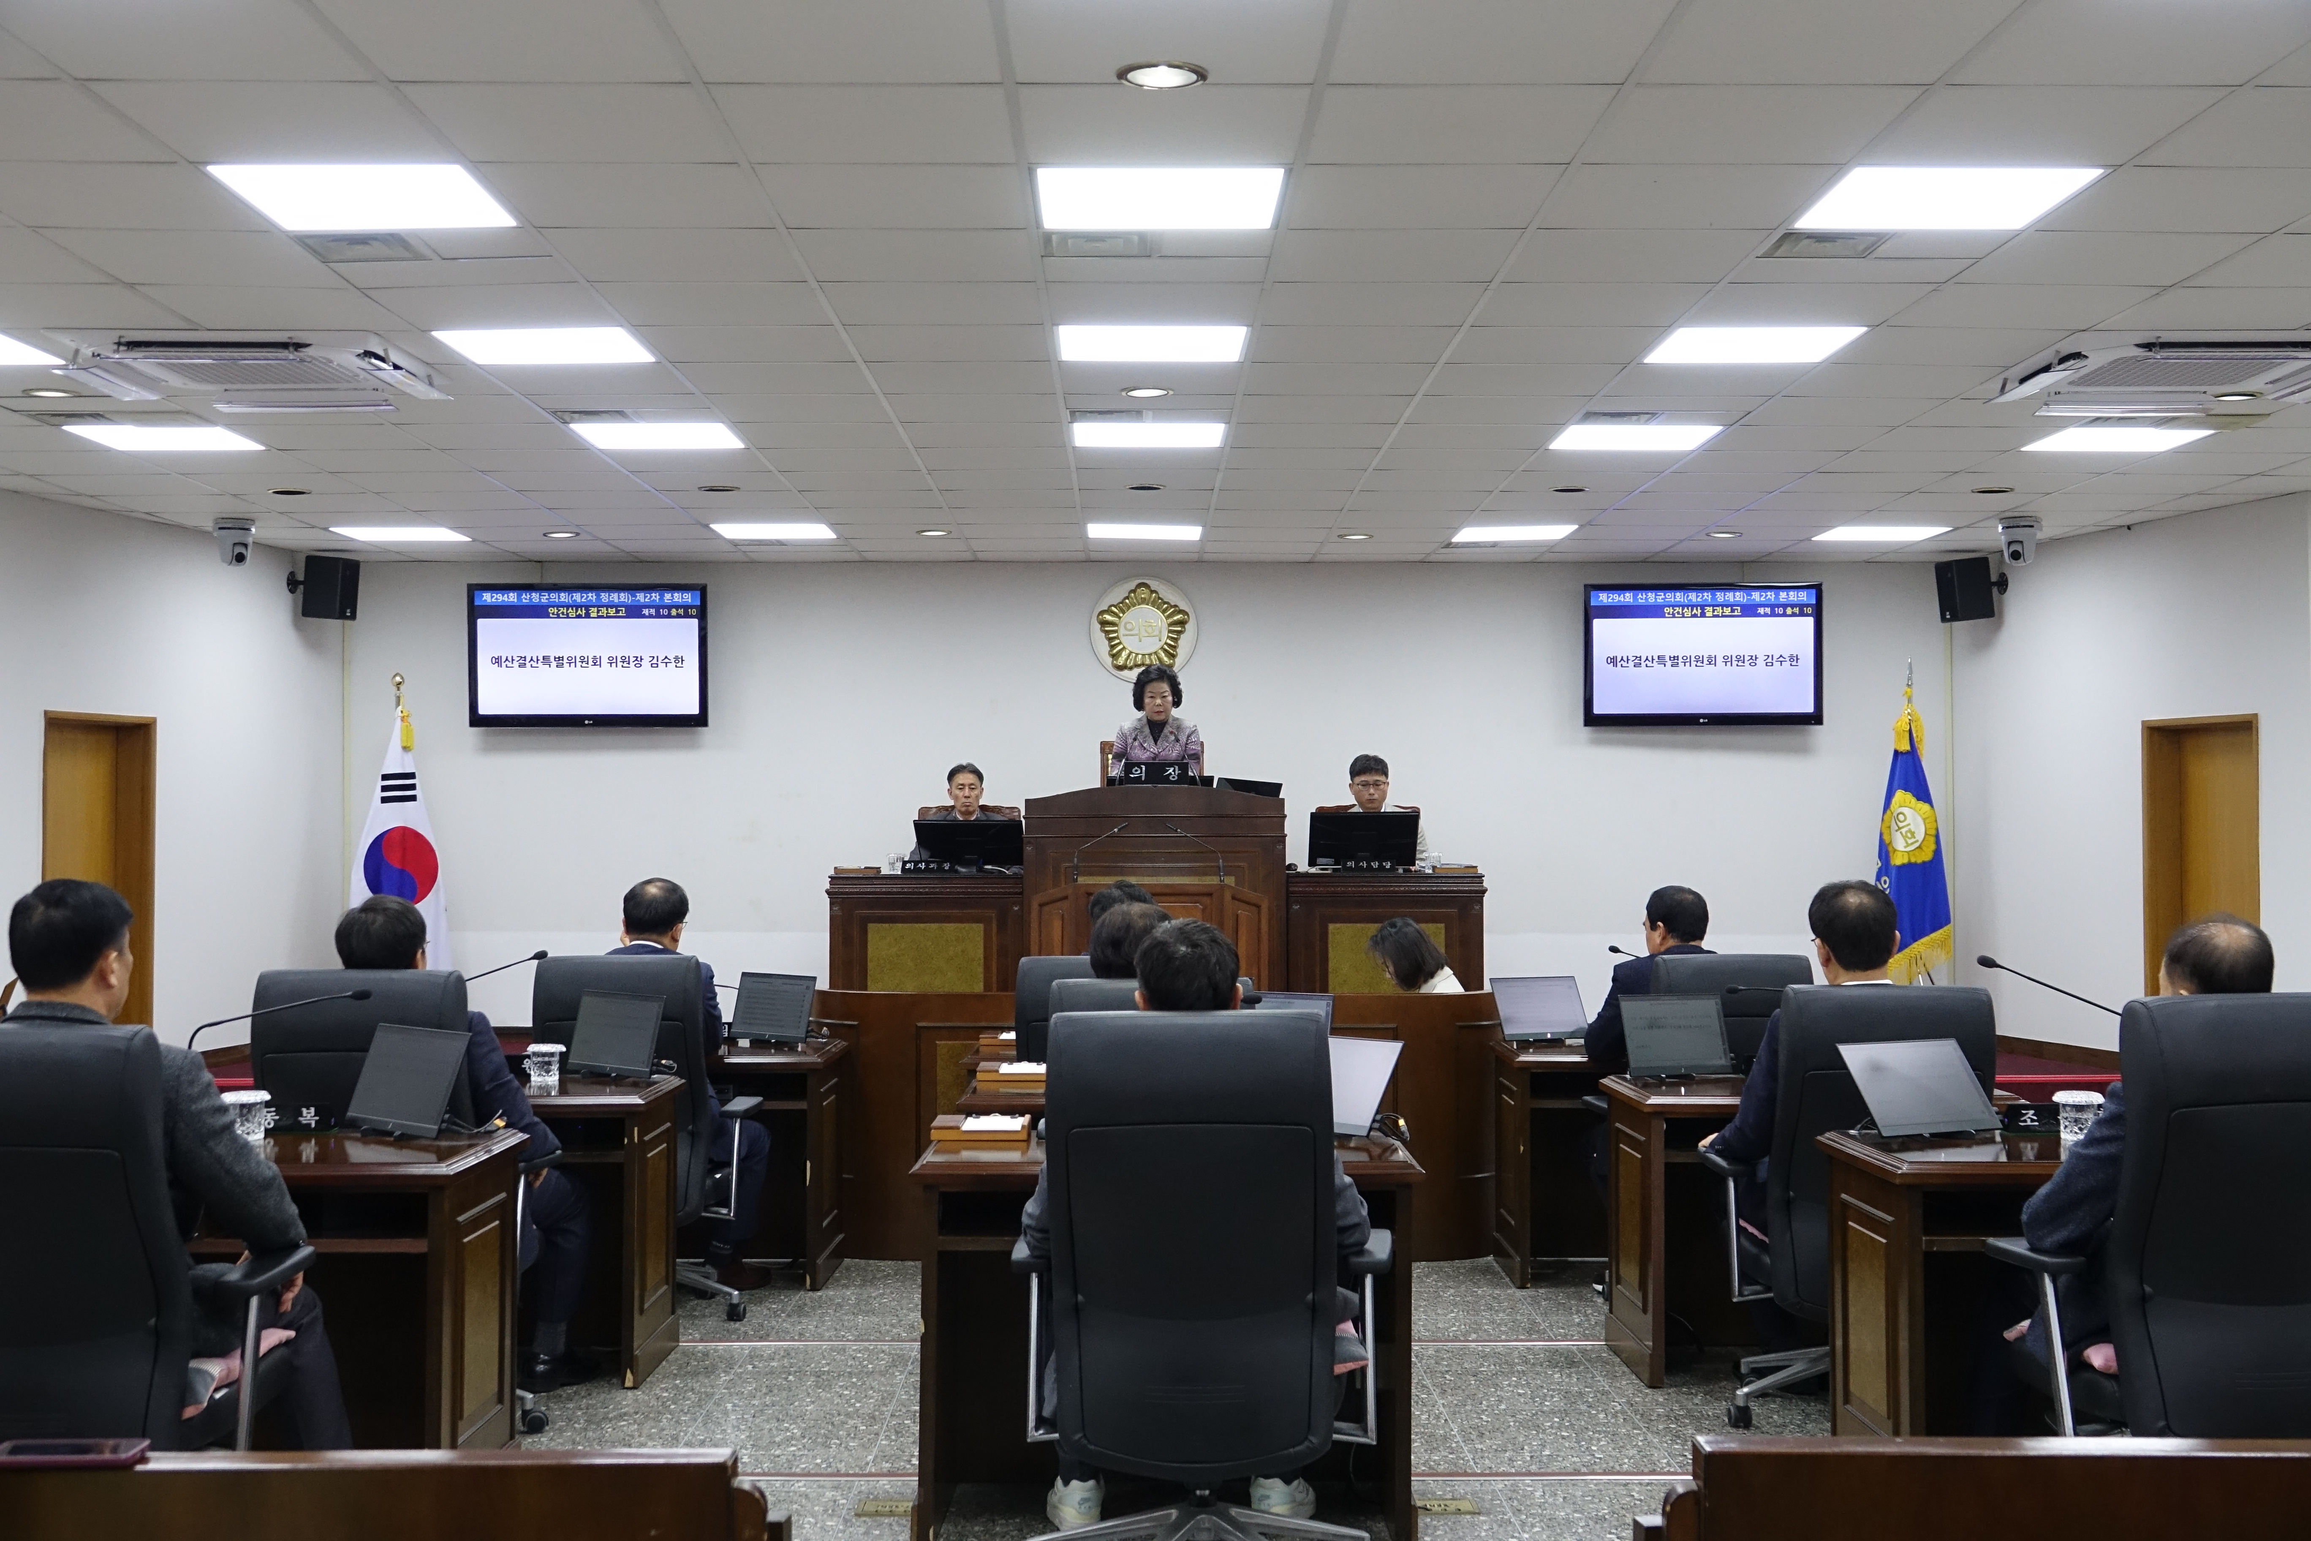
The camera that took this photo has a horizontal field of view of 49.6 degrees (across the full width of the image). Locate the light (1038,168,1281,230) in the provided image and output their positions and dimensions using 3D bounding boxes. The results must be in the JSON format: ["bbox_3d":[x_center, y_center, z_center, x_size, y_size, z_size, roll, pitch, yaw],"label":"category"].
[{"bbox_3d":[0.011,-1.332,5.788,0.575,0.040,0.575,0,-1,-1],"label":"light"}]

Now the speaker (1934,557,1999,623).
[{"bbox_3d":[4.237,-0.948,13.144,0.220,0.310,0.250,-6,0,-13],"label":"speaker"}]

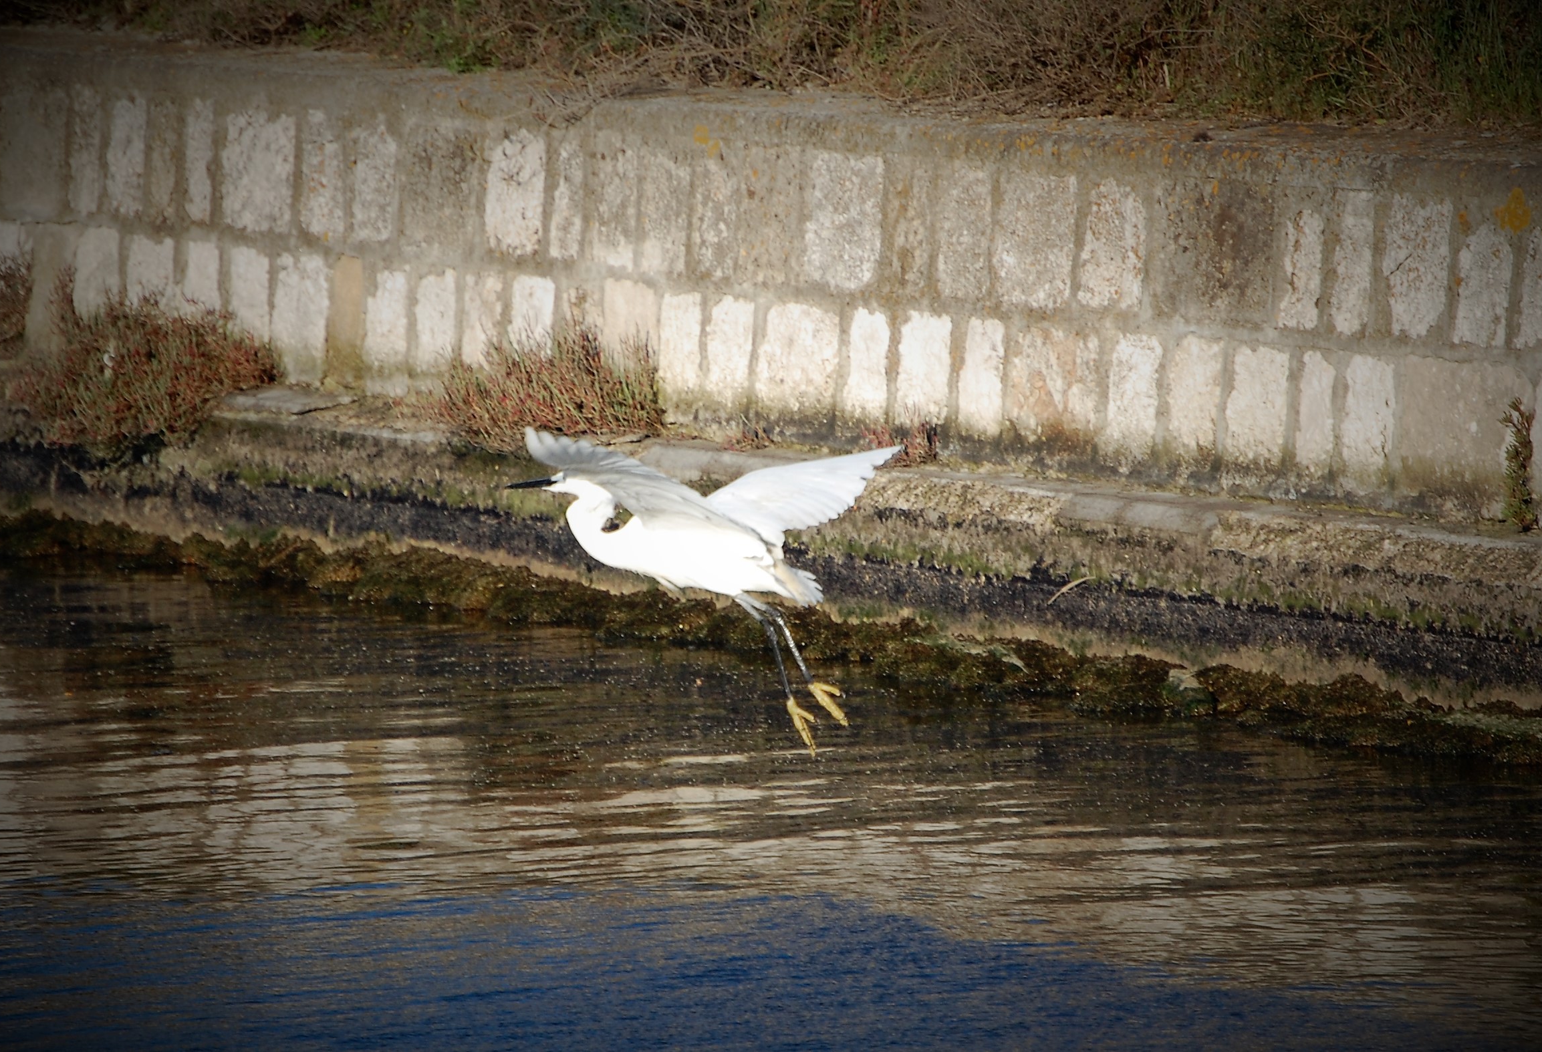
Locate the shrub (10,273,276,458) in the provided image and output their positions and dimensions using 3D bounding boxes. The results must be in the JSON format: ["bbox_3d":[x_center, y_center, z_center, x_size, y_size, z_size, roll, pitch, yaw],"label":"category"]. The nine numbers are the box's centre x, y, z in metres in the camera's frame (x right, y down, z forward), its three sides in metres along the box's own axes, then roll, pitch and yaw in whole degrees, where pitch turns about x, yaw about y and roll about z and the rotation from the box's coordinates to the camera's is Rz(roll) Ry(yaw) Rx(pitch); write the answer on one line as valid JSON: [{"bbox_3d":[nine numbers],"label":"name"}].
[{"bbox_3d":[-1.073,-0.274,22.490,0.360,0.308,0.568,-6,7,-31],"label":"shrub"}]

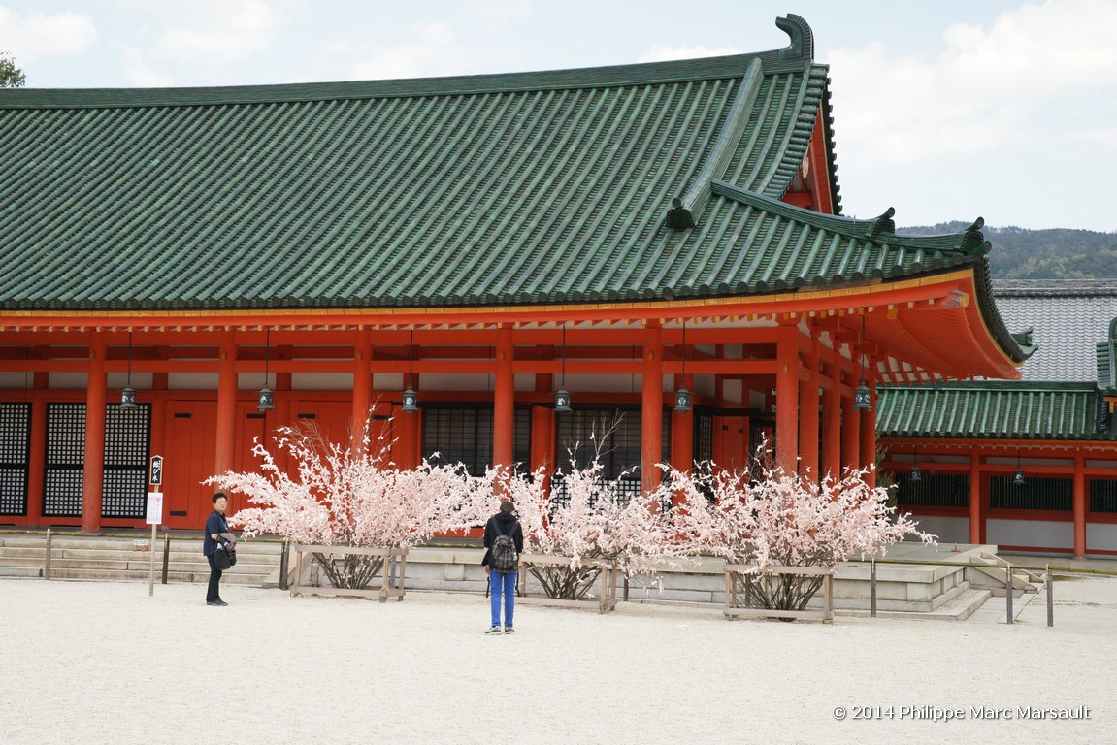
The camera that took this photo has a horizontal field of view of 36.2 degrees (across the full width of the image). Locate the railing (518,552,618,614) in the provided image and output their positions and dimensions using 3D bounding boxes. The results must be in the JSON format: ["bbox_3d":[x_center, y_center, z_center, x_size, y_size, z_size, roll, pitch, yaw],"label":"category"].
[{"bbox_3d":[0.136,3.109,25.250,1.370,0.780,0.620,0,-4,18],"label":"railing"}]

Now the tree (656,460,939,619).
[{"bbox_3d":[3.343,2.342,24.469,3.850,2.430,3.000,0,-4,18],"label":"tree"}]

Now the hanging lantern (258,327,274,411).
[{"bbox_3d":[-5.305,-0.037,31.127,0.300,1.508,0.300,0,-4,18],"label":"hanging lantern"}]

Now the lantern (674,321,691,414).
[{"bbox_3d":[2.106,-0.083,28.707,0.300,1.555,0.300,0,-4,18],"label":"lantern"}]

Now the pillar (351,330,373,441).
[{"bbox_3d":[-3.696,1.162,32.099,0.370,3.986,0.370,0,-4,18],"label":"pillar"}]

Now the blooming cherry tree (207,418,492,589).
[{"bbox_3d":[-3.231,2.088,26.429,4.100,2.750,3.000,1,-3,0],"label":"blooming cherry tree"}]

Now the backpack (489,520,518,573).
[{"bbox_3d":[-0.658,2.128,20.850,0.330,0.600,0.240,1,-4,-3],"label":"backpack"}]

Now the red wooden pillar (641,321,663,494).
[{"bbox_3d":[1.649,1.174,30.350,0.370,3.986,0.370,0,-4,18],"label":"red wooden pillar"}]

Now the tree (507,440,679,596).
[{"bbox_3d":[0.418,2.289,25.338,2.600,2.330,2.400,1,-3,0],"label":"tree"}]

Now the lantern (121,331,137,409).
[{"bbox_3d":[-8.033,-0.047,32.020,0.300,1.497,0.300,0,-4,18],"label":"lantern"}]

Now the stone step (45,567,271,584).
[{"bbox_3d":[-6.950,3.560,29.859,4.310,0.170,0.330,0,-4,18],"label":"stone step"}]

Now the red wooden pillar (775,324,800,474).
[{"bbox_3d":[3.960,1.178,29.594,0.370,3.986,0.370,0,-4,18],"label":"red wooden pillar"}]

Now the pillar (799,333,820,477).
[{"bbox_3d":[4.646,1.331,31.685,0.370,3.986,0.370,0,-4,18],"label":"pillar"}]

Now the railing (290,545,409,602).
[{"bbox_3d":[-3.295,3.161,26.928,1.663,0.805,0.630,0,-4,18],"label":"railing"}]

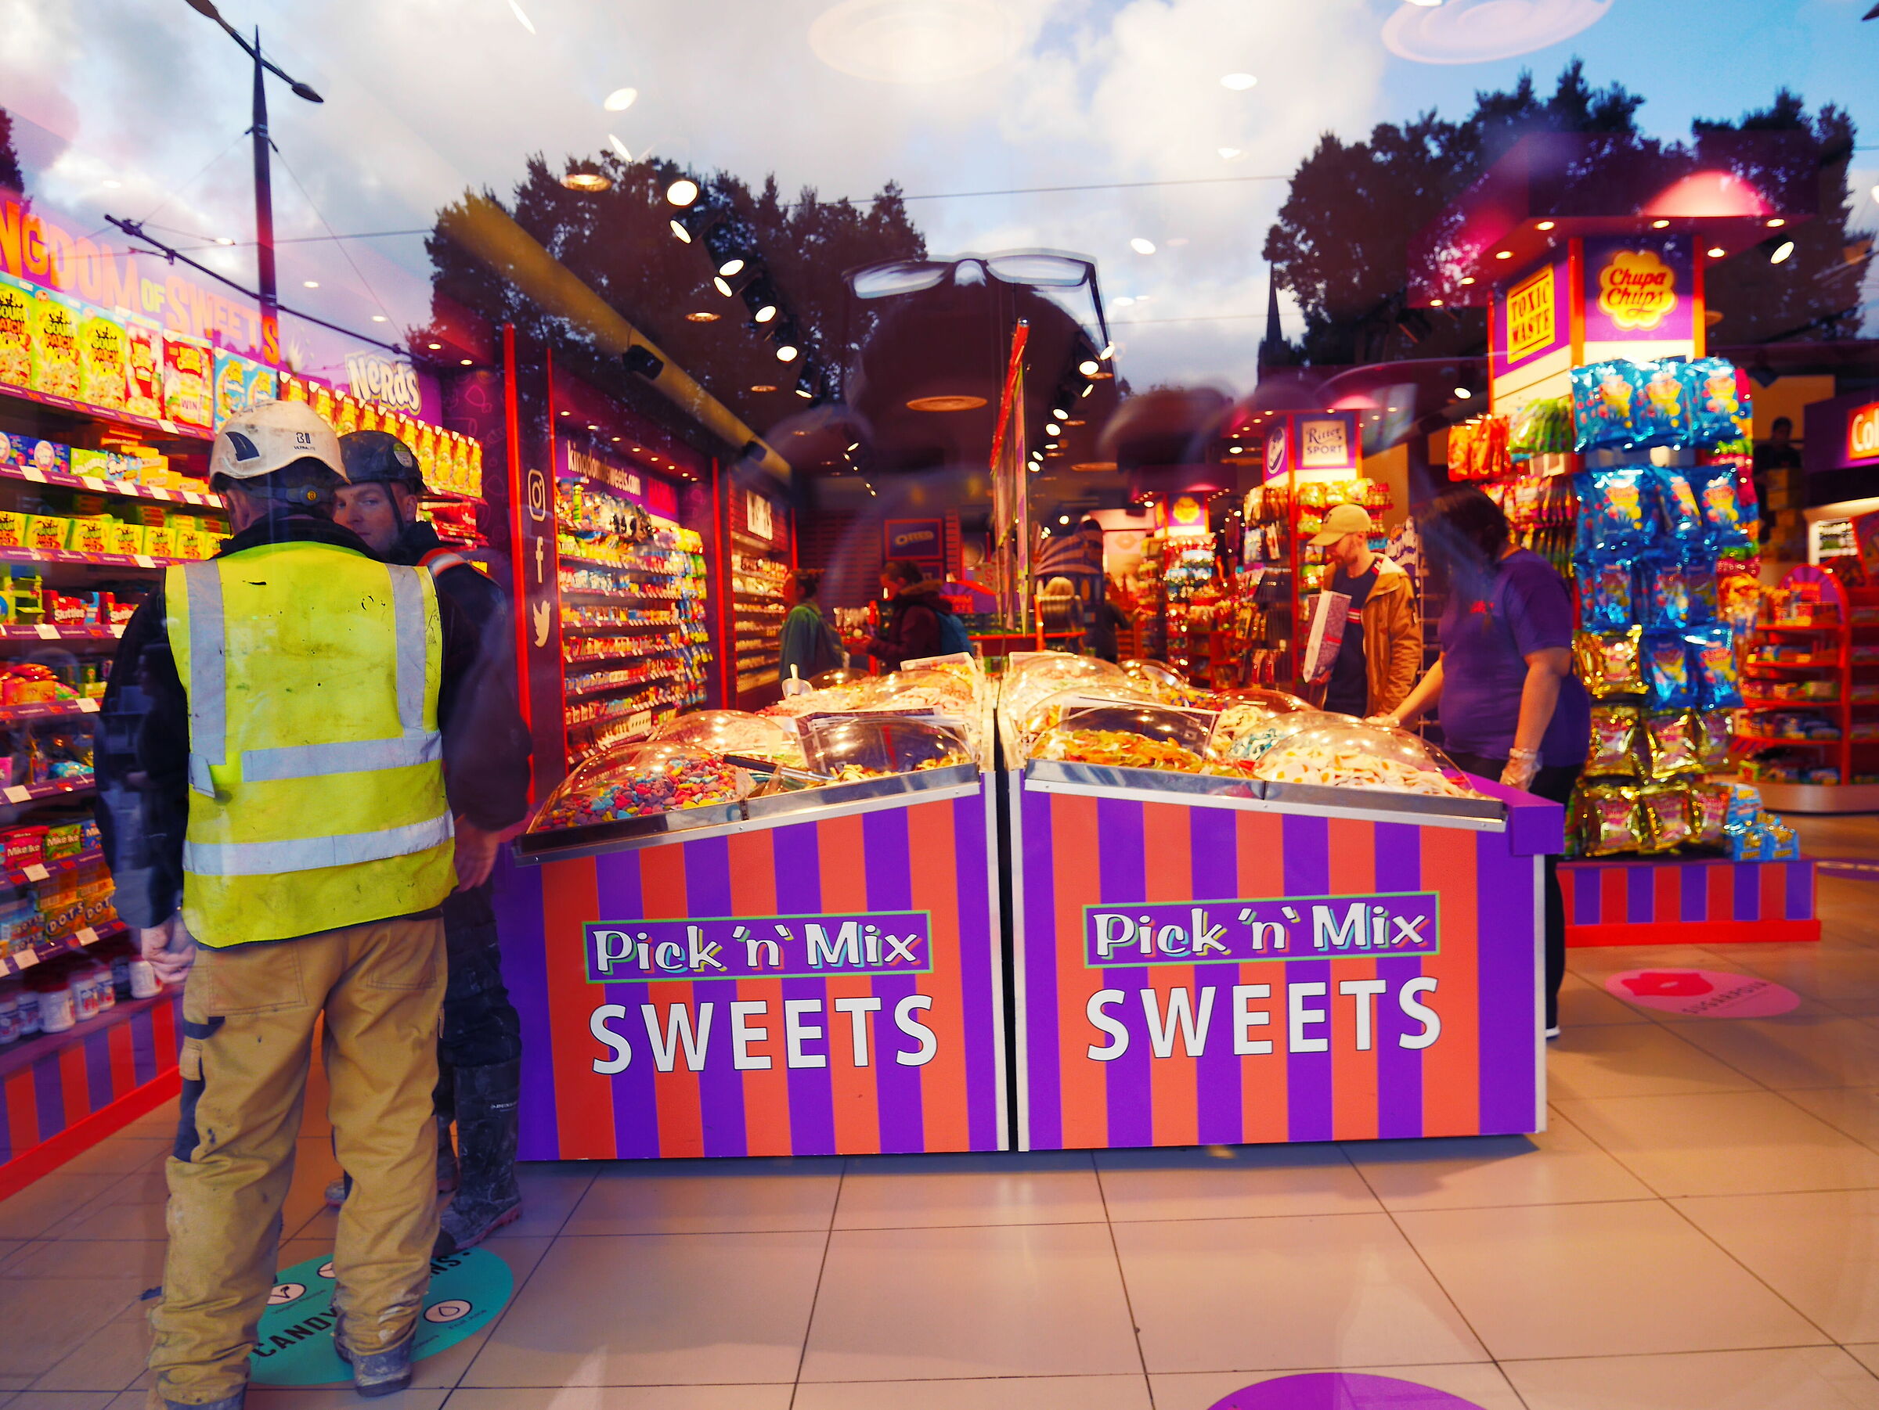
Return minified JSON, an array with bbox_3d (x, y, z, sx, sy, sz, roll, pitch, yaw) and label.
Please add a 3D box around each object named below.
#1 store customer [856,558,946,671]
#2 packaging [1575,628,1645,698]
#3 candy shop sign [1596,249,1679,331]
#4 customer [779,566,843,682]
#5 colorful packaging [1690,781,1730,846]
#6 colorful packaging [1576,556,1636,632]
[{"bbox_3d":[-0.198,-0.006,7.621,0.480,1.670,0.480,-2,4,1],"label":"store customer"},{"bbox_3d":[2.531,-0.161,4.921,0.225,0.260,0.090,-2,4,8],"label":"packaging"},{"bbox_3d":[2.628,-1.561,4.906,0.310,0.310,0.040,-2,4,1],"label":"candy shop sign"},{"bbox_3d":[-0.798,-0.033,8.334,0.380,1.680,0.460,-2,4,7],"label":"customer"},{"bbox_3d":[2.887,0.414,4.896,0.165,0.245,0.085,-2,4,1],"label":"colorful packaging"},{"bbox_3d":[2.538,-0.430,4.963,0.210,0.300,0.090,-2,4,8],"label":"colorful packaging"}]

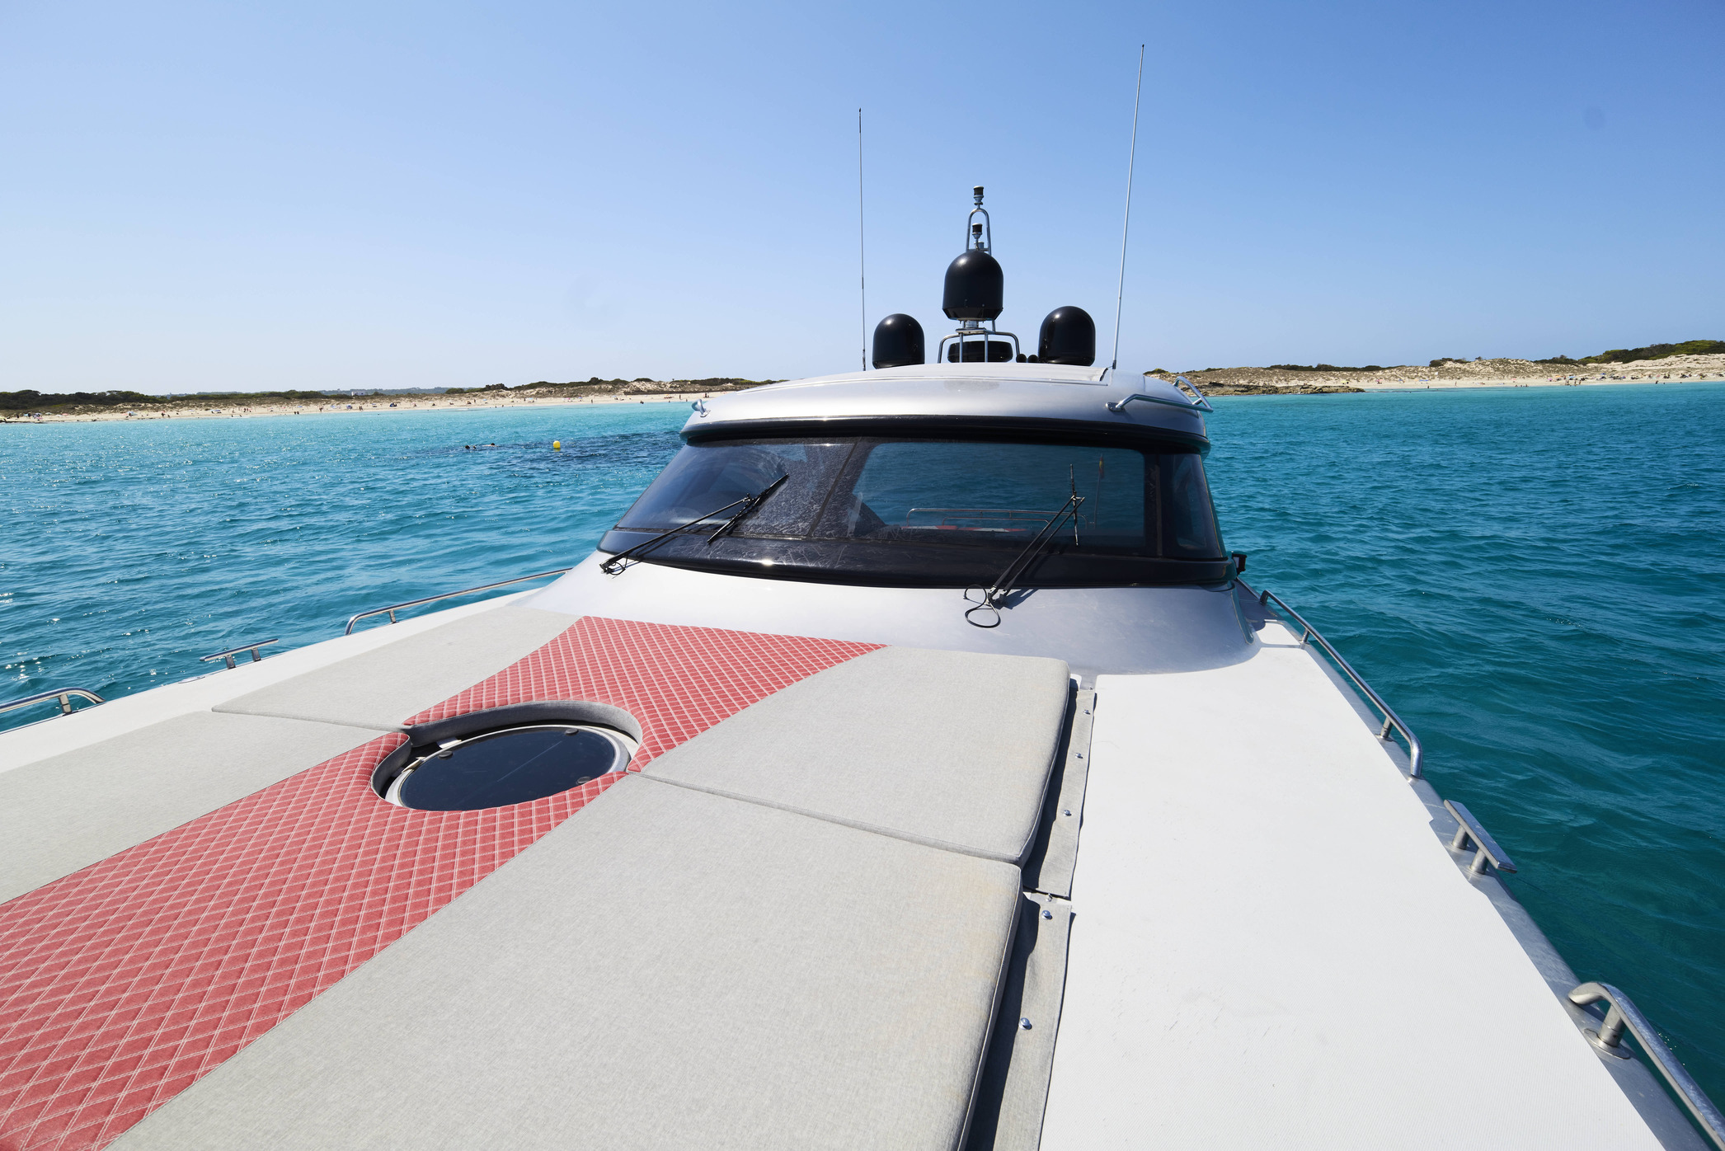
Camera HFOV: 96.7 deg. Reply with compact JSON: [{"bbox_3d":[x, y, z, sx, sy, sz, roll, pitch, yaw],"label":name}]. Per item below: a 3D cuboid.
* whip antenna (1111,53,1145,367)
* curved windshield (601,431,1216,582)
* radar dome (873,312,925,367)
[{"bbox_3d":[2.312,-3.143,6.662,0.030,2.570,0.030,6,15,19],"label":"whip antenna"},{"bbox_3d":[-0.097,-0.416,4.137,3.704,0.603,1.499,4,14,19],"label":"curved windshield"},{"bbox_3d":[0.351,-2.286,7.501,0.510,0.512,0.510,0,13,0],"label":"radar dome"}]

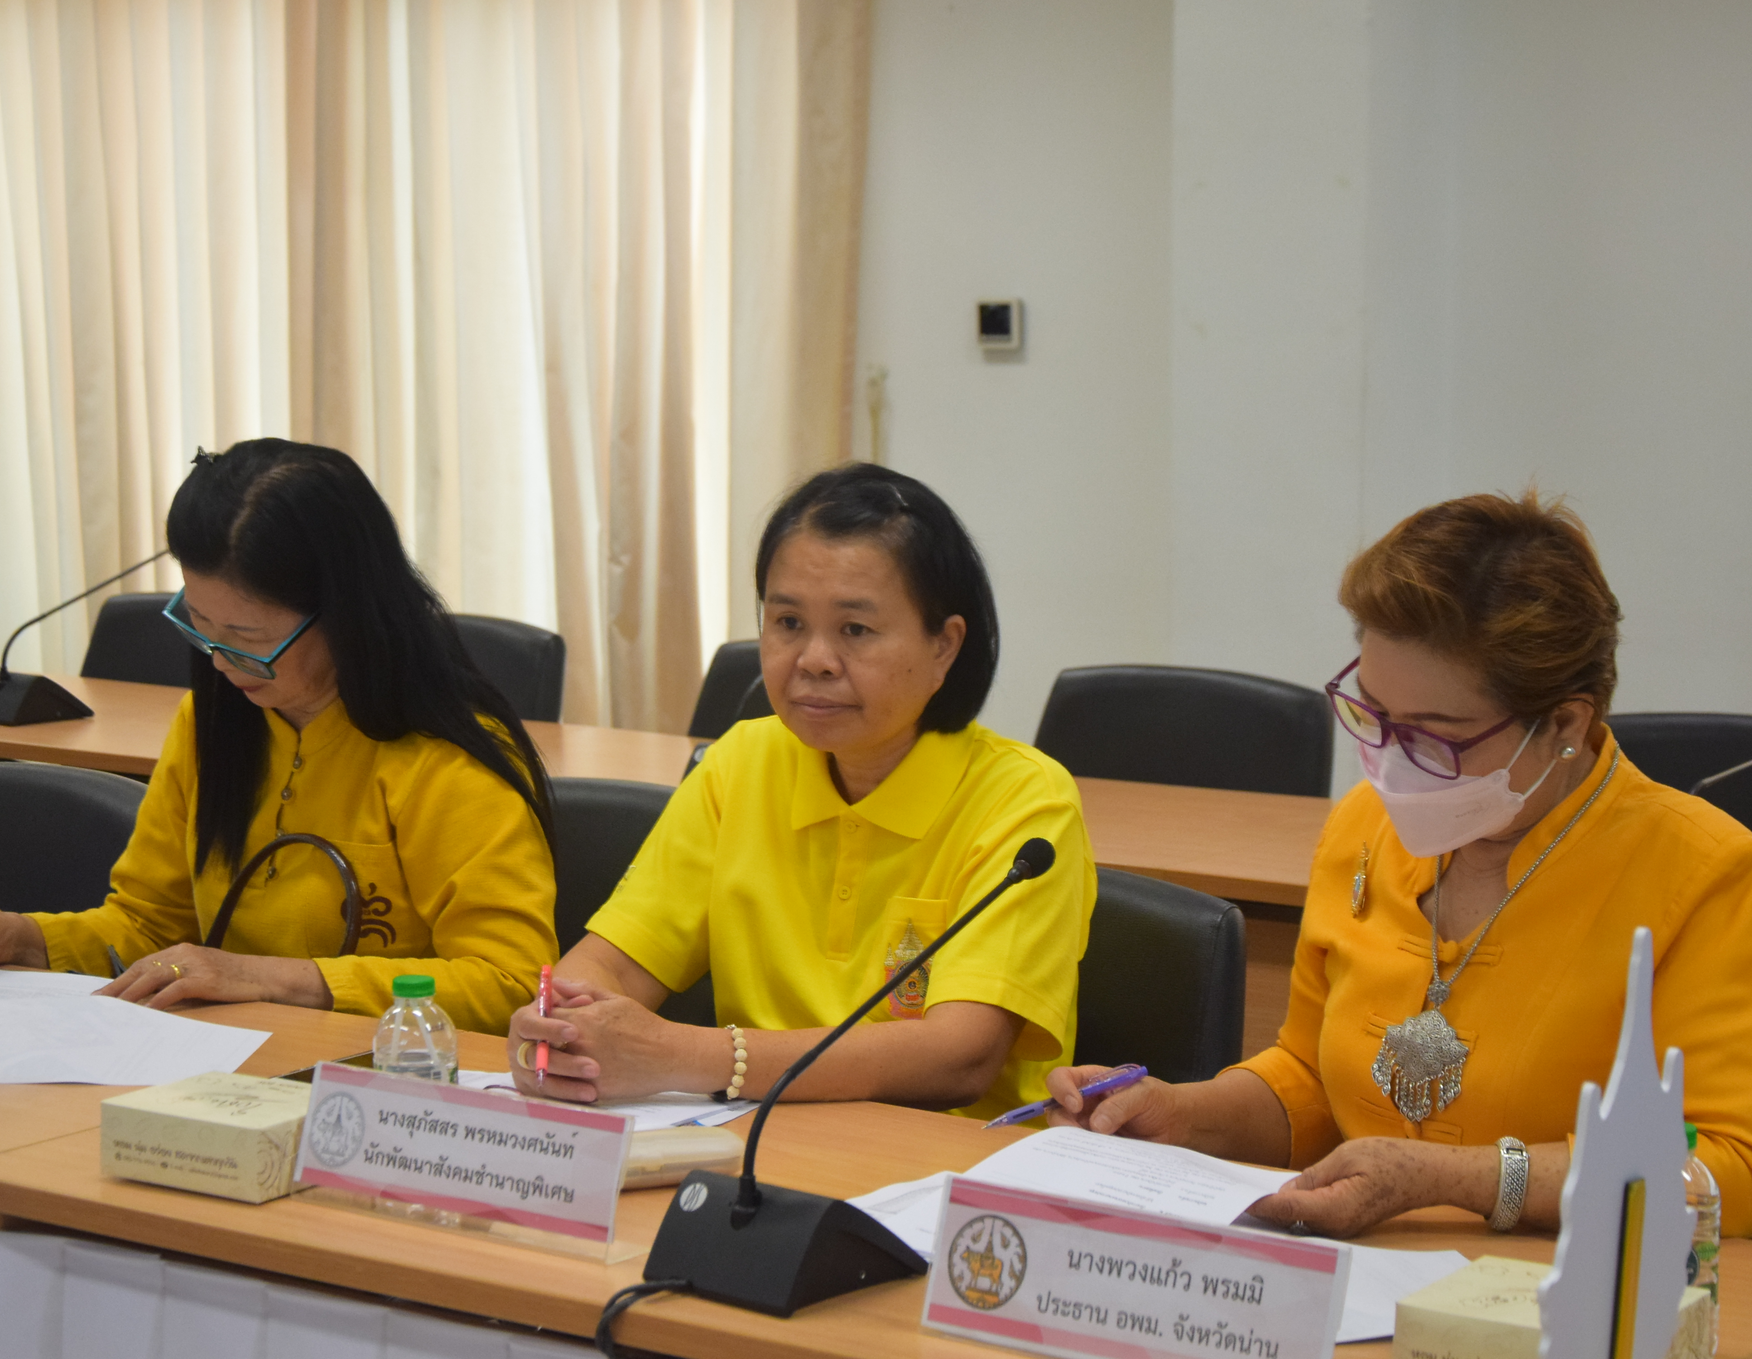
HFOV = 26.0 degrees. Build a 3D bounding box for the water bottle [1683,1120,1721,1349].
[{"bbox_3d":[0.501,0.353,2.390,0.063,0.152,0.063,5,8,34],"label":"water bottle"}]

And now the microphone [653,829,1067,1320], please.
[{"bbox_3d":[0.011,0.257,2.560,0.140,0.248,0.390,5,8,34],"label":"microphone"}]

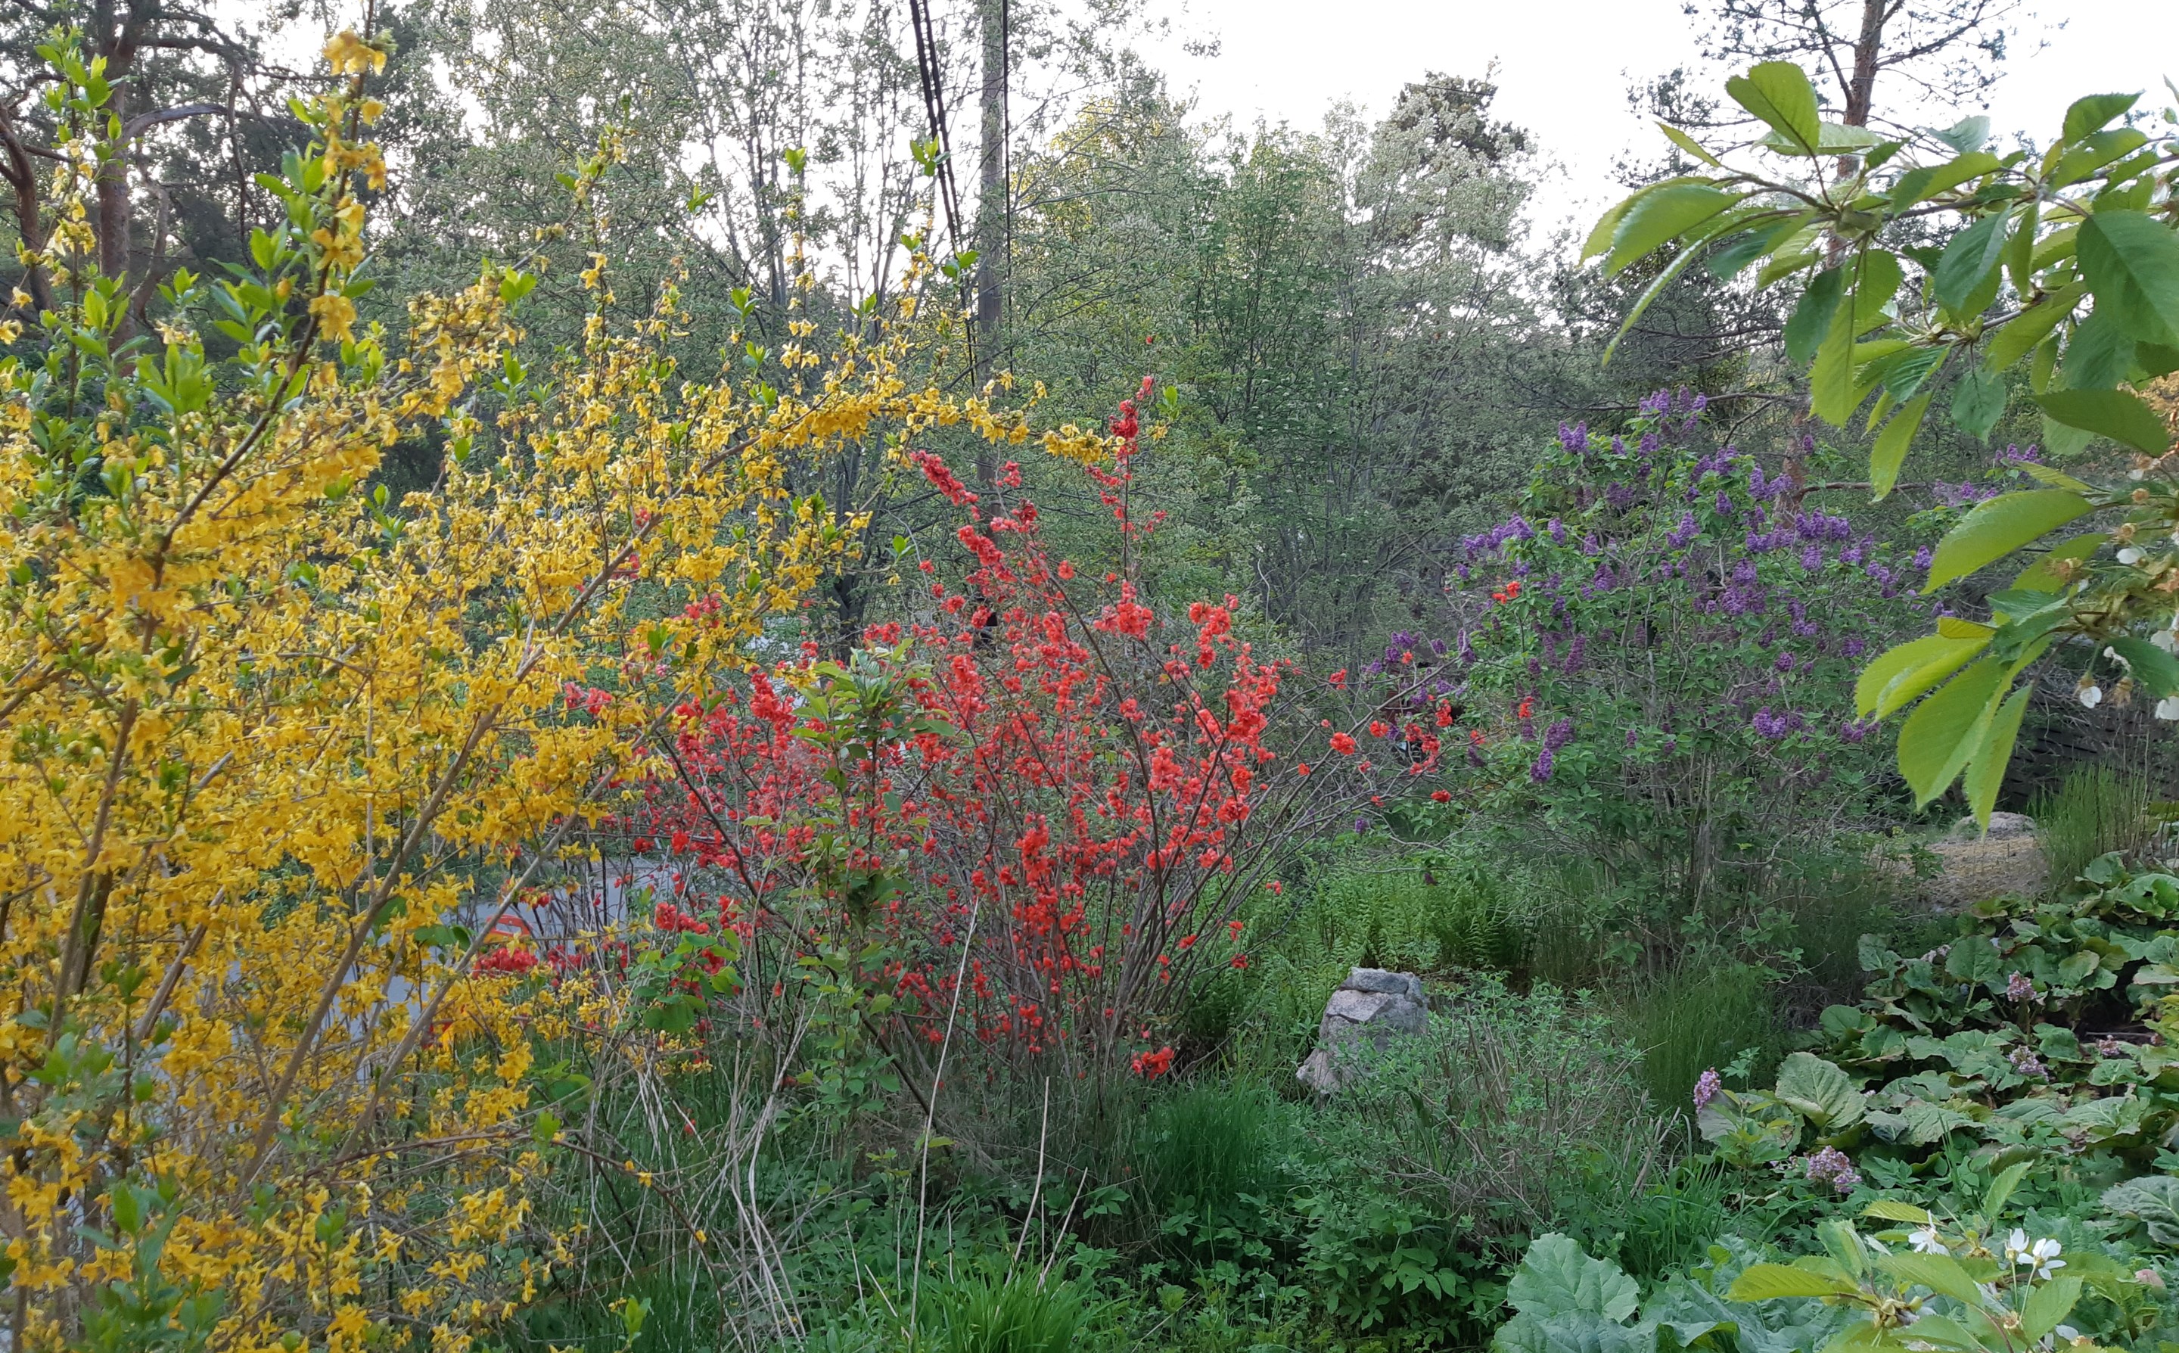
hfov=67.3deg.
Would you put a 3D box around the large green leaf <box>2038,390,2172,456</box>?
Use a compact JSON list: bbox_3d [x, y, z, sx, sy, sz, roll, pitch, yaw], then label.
[{"bbox_3d":[0.483,-0.121,0.780,0.068,0.028,0.025,25,22,6],"label":"large green leaf"}]

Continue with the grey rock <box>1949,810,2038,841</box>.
[{"bbox_3d":[5.518,0.915,10.000,0.530,0.200,0.420,1,2,29],"label":"grey rock"}]

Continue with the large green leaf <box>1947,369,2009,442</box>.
[{"bbox_3d":[0.478,-0.146,0.880,0.032,0.041,0.022,0,5,0],"label":"large green leaf"}]

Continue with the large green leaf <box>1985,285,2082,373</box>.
[{"bbox_3d":[0.548,-0.202,0.950,0.056,0.051,0.035,1,2,30],"label":"large green leaf"}]

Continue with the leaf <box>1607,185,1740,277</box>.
[{"bbox_3d":[0.314,-0.239,0.880,0.080,0.033,0.025,-31,-36,-6],"label":"leaf"}]

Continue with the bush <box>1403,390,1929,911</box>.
[{"bbox_3d":[2.429,-0.061,6.900,2.100,2.250,1.950,1,2,19],"label":"bush"}]

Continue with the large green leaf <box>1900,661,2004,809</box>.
[{"bbox_3d":[0.423,0.027,0.800,0.042,0.083,0.025,30,0,22],"label":"large green leaf"}]

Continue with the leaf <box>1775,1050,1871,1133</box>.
[{"bbox_3d":[1.767,1.002,3.950,0.225,0.180,0.150,1,2,24],"label":"leaf"}]

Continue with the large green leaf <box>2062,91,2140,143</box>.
[{"bbox_3d":[0.544,-0.301,0.880,0.050,0.026,0.025,-36,25,-6],"label":"large green leaf"}]

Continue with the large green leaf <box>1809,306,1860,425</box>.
[{"bbox_3d":[0.387,-0.161,0.850,0.030,0.062,0.022,2,5,21],"label":"large green leaf"}]

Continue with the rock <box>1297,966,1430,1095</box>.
[{"bbox_3d":[0.832,1.084,4.950,0.390,0.410,0.360,1,2,10],"label":"rock"}]

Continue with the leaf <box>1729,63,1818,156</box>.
[{"bbox_3d":[0.398,-0.330,0.950,0.053,0.053,0.030,1,2,22],"label":"leaf"}]

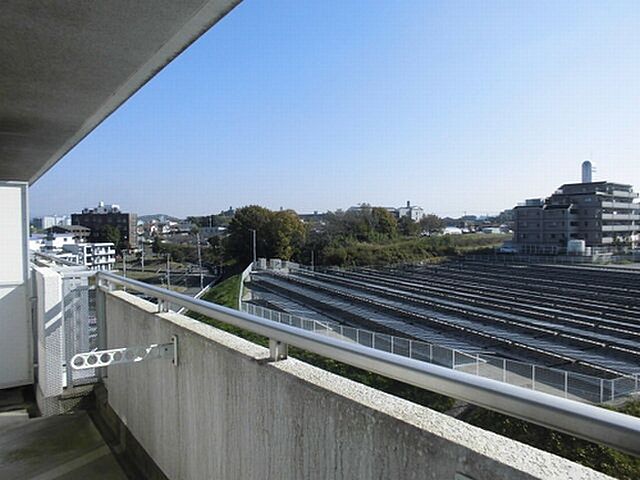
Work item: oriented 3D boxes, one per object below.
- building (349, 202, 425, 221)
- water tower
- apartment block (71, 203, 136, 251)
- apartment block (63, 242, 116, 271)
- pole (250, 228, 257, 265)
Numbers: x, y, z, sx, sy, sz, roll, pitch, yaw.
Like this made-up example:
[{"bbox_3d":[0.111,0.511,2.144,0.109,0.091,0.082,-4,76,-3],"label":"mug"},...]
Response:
[{"bbox_3d":[34.065,-13.938,250.000,38.000,12.500,13.000,0,2,21],"label":"building"},{"bbox_3d":[67.284,-16.941,121.000,2.400,5.900,2.400,0,2,27],"label":"water tower"},{"bbox_3d":[-91.561,-5.757,205.000,23.800,19.800,10.500,-1,2,-2],"label":"apartment block"},{"bbox_3d":[-77.175,5.965,162.000,10.000,9.300,11.500,0,2,28],"label":"apartment block"},{"bbox_3d":[-15.494,1.747,112.000,1.400,8.800,0.400,-1,2,0],"label":"pole"}]

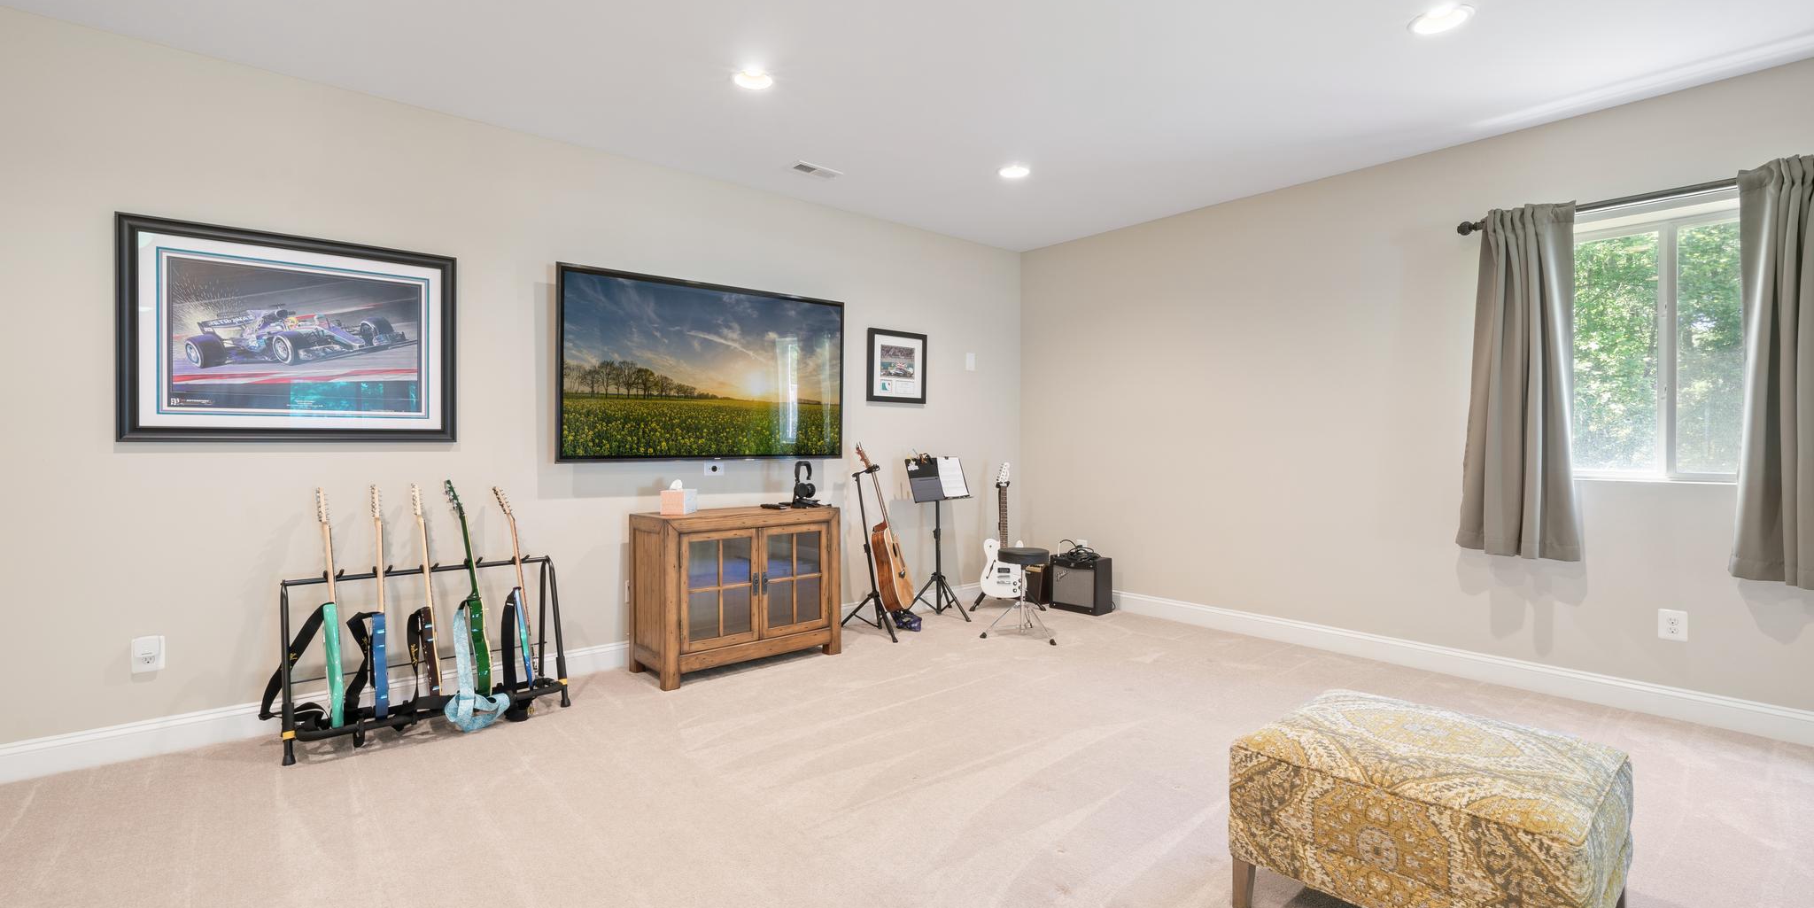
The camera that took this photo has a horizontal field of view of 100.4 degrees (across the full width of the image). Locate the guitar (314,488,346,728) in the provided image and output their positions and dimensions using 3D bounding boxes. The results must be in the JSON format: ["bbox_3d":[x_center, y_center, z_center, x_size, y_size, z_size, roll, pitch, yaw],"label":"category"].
[{"bbox_3d":[-2.334,0.618,3.056,0.070,0.975,0.320,-5,-8,-34],"label":"guitar"}]

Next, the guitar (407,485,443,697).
[{"bbox_3d":[-2.077,0.606,3.267,0.070,0.960,0.320,-7,-7,-28],"label":"guitar"}]

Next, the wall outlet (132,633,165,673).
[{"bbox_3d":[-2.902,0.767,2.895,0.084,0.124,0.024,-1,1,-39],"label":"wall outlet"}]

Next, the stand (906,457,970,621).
[{"bbox_3d":[0.257,0.573,5.247,0.520,1.100,0.400,-1,1,-40],"label":"stand"}]

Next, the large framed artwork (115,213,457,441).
[{"bbox_3d":[-2.521,-0.479,3.171,1.100,0.853,0.035,-1,1,-40],"label":"large framed artwork"}]

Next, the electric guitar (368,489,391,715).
[{"bbox_3d":[-2.227,0.606,3.173,0.065,0.975,0.325,-1,-8,-40],"label":"electric guitar"}]

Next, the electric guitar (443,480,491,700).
[{"bbox_3d":[-1.973,0.592,3.382,0.080,0.985,0.330,-7,-5,-41],"label":"electric guitar"}]

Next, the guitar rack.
[{"bbox_3d":[-2.059,0.822,3.284,1.020,0.670,0.434,-1,1,-39],"label":"guitar rack"}]

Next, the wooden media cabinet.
[{"bbox_3d":[-0.916,0.729,4.151,1.040,0.828,0.440,-1,1,-40],"label":"wooden media cabinet"}]

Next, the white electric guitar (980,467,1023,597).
[{"bbox_3d":[0.707,0.559,5.520,0.325,0.985,0.070,2,-12,2],"label":"white electric guitar"}]

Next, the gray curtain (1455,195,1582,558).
[{"bbox_3d":[2.934,-0.340,3.627,0.120,1.625,0.460,-1,1,-40],"label":"gray curtain"}]

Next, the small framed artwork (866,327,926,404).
[{"bbox_3d":[-0.068,-0.591,5.202,0.520,0.487,0.028,-1,1,-39],"label":"small framed artwork"}]

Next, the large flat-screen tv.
[{"bbox_3d":[-1.080,-0.459,4.300,1.687,0.979,0.060,-1,3,-39],"label":"large flat-screen tv"}]

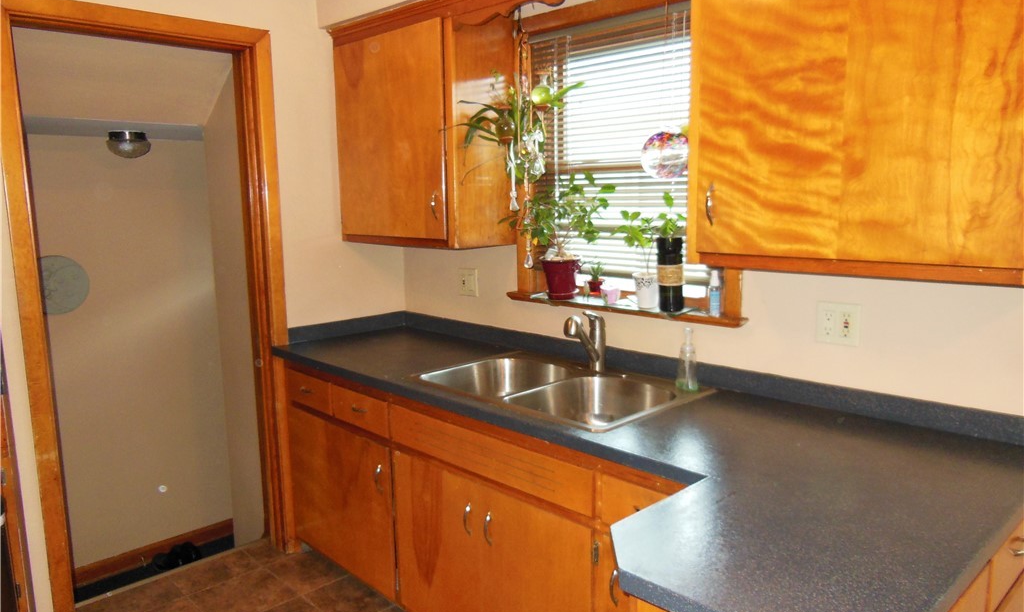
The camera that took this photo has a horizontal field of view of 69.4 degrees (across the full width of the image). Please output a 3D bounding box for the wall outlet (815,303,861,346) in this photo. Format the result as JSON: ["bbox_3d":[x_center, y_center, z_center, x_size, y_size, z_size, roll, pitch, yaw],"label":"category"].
[{"bbox_3d":[0.877,0.048,1.988,0.009,0.113,0.115,-9,11,-43],"label":"wall outlet"}]

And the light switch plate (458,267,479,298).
[{"bbox_3d":[-0.179,-0.098,3.084,0.009,0.114,0.114,-9,11,-43],"label":"light switch plate"}]

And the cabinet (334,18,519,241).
[{"bbox_3d":[-0.351,-0.652,2.950,0.318,0.805,0.772,-9,11,-43],"label":"cabinet"}]

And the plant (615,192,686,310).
[{"bbox_3d":[0.455,-0.182,2.369,0.136,0.378,0.245,-9,11,-43],"label":"plant"}]

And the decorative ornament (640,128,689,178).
[{"bbox_3d":[0.417,-0.411,2.006,0.128,0.130,0.128,-1,8,0],"label":"decorative ornament"}]

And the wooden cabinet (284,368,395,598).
[{"bbox_3d":[-0.438,0.618,3.022,0.624,0.741,0.736,-9,11,-43],"label":"wooden cabinet"}]

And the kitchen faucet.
[{"bbox_3d":[0.233,0.124,2.379,0.057,0.207,0.211,4,10,32],"label":"kitchen faucet"}]

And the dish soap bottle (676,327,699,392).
[{"bbox_3d":[0.528,0.152,2.214,0.065,0.196,0.065,-1,8,0],"label":"dish soap bottle"}]

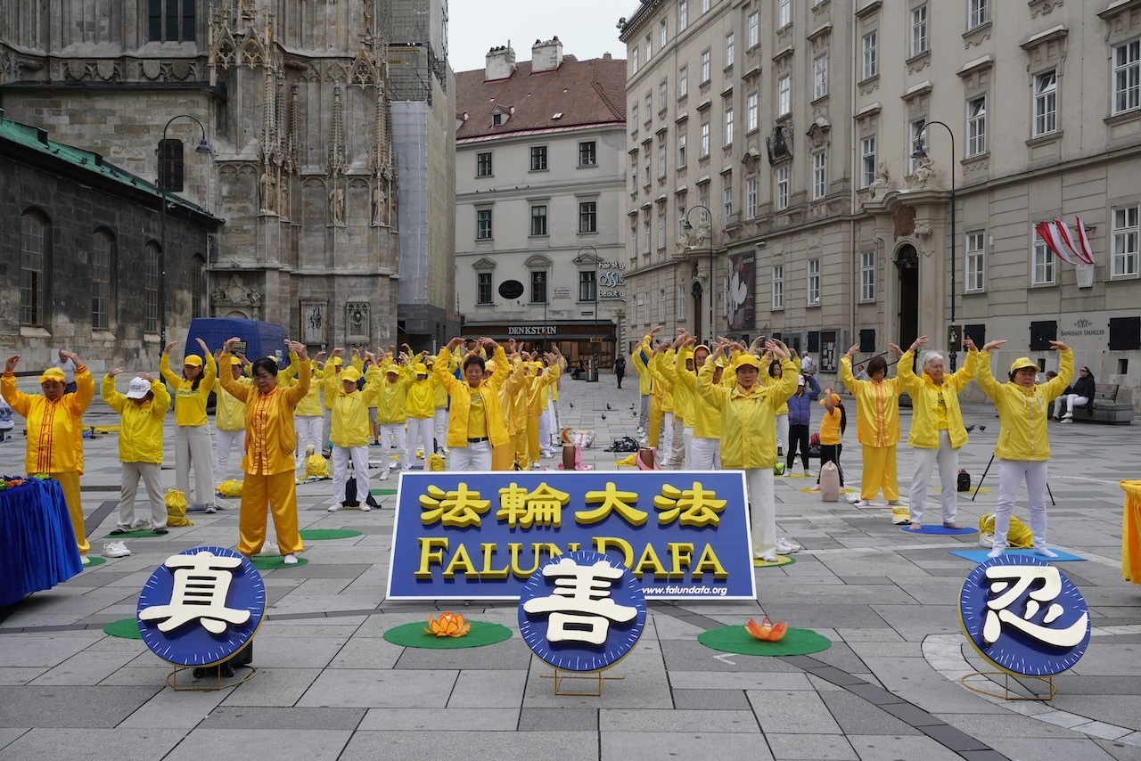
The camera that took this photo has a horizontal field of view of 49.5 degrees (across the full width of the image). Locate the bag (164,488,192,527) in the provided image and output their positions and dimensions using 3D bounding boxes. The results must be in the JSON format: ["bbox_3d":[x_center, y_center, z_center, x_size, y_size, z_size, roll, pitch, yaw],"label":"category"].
[{"bbox_3d":[-3.705,1.190,11.650,0.260,0.360,0.200,0,1,-9],"label":"bag"}]

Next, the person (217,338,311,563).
[{"bbox_3d":[-2.385,0.540,9.630,0.700,1.750,0.430,0,1,-2],"label":"person"}]

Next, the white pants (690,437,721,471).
[{"bbox_3d":[1.385,0.893,12.200,0.420,0.840,0.280,0,1,0],"label":"white pants"}]

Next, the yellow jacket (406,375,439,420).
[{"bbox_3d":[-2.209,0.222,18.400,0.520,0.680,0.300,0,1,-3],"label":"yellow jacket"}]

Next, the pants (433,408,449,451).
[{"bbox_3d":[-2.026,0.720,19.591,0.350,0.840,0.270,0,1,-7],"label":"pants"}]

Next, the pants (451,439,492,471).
[{"bbox_3d":[-0.829,0.924,10.400,0.400,0.880,0.260,0,1,-2],"label":"pants"}]

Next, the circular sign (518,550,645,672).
[{"bbox_3d":[0.058,1.122,6.030,0.625,0.620,0.080,0,-30,5],"label":"circular sign"}]

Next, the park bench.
[{"bbox_3d":[12.730,0.560,30.400,0.570,0.920,2.700,0,1,-13],"label":"park bench"}]

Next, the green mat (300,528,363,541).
[{"bbox_3d":[-2.220,1.385,11.100,0.730,0.015,0.710,0,1,0],"label":"green mat"}]

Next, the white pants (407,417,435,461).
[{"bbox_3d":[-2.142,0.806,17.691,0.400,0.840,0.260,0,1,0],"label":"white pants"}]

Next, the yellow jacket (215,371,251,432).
[{"bbox_3d":[-3.980,0.216,14.550,0.520,0.760,0.310,0,1,-5],"label":"yellow jacket"}]

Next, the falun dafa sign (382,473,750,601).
[{"bbox_3d":[0.014,1.020,8.250,2.380,0.970,0.110,0,-36,0],"label":"falun dafa sign"}]

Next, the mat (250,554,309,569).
[{"bbox_3d":[-2.405,1.403,9.600,0.760,0.010,0.760,0,1,0],"label":"mat"}]

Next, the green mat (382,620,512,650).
[{"bbox_3d":[-0.705,1.463,7.110,0.750,0.015,0.750,0,1,0],"label":"green mat"}]

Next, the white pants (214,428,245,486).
[{"bbox_3d":[-3.985,0.874,14.600,0.400,0.750,0.270,0,1,-5],"label":"white pants"}]

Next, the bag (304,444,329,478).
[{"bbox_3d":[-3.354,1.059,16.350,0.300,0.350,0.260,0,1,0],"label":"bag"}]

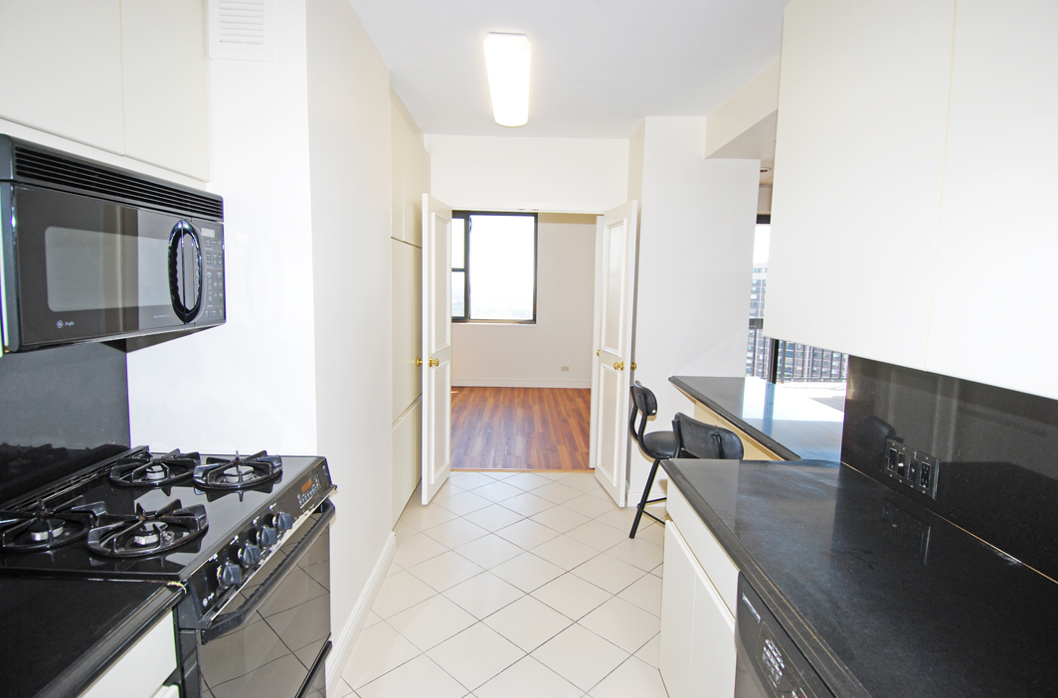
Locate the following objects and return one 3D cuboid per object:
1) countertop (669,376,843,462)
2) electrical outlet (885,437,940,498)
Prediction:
[{"bbox_3d":[1.245,0.311,2.686,0.610,0.040,1.740,1,7,0],"label":"countertop"},{"bbox_3d":[1.081,0.339,1.508,0.012,0.114,0.204,1,7,-1],"label":"electrical outlet"}]

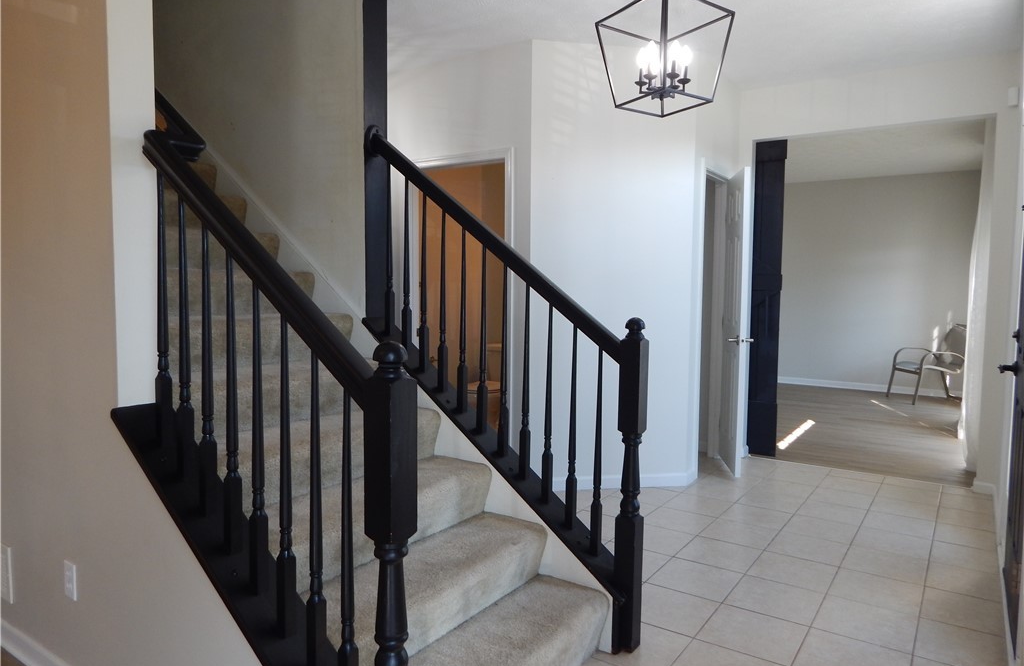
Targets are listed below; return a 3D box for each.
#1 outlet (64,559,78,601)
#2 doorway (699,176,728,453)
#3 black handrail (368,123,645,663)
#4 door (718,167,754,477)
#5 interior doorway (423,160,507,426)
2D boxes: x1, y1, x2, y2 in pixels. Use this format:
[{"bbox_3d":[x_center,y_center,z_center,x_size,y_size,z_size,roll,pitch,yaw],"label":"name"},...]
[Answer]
[{"bbox_3d":[-1.292,0.724,1.902,0.073,0.113,0.010,3,4,35],"label":"outlet"},{"bbox_3d":[1.391,-0.068,4.558,0.120,2.040,0.670,3,4,35],"label":"doorway"},{"bbox_3d":[-0.092,0.086,2.551,1.310,1.950,0.110,3,4,35],"label":"black handrail"},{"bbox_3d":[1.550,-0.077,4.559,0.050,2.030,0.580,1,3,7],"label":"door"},{"bbox_3d":[-0.310,-0.062,4.312,0.740,2.040,0.120,3,4,35],"label":"interior doorway"}]

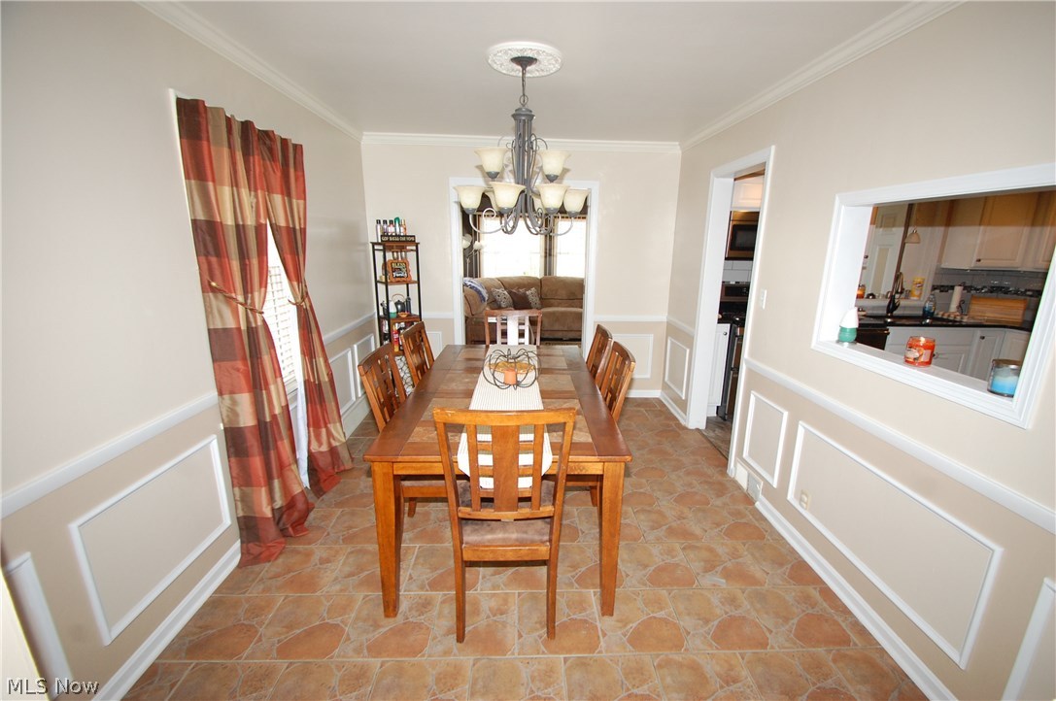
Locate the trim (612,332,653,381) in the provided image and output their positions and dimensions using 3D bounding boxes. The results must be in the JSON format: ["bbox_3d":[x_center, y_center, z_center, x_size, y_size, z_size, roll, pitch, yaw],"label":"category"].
[{"bbox_3d":[1.012,0.067,4.405,0.479,0.464,0.022,0,14,-1],"label":"trim"}]

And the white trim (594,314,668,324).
[{"bbox_3d":[1.010,-0.307,4.310,0.713,0.058,0.025,0,14,-1],"label":"white trim"}]

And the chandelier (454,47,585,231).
[{"bbox_3d":[-0.030,-1.033,2.268,0.710,0.850,0.710,0,14,-1],"label":"chandelier"}]

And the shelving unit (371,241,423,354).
[{"bbox_3d":[-1.150,-0.182,3.982,0.305,1.539,0.270,-11,18,-37],"label":"shelving unit"}]

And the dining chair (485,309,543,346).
[{"bbox_3d":[-0.112,0.229,3.427,0.465,1.014,0.560,0,14,-1],"label":"dining chair"}]

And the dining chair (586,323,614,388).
[{"bbox_3d":[0.220,0.372,2.857,0.560,1.014,0.465,0,14,-1],"label":"dining chair"}]

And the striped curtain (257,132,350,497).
[{"bbox_3d":[-1.325,-0.179,2.715,0.220,2.120,0.570,0,14,-1],"label":"striped curtain"}]

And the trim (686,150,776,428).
[{"bbox_3d":[1.451,-0.237,3.131,0.160,2.080,0.840,0,14,-1],"label":"trim"}]

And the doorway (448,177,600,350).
[{"bbox_3d":[-0.034,-0.546,4.306,1.360,2.090,0.150,0,14,-1],"label":"doorway"}]

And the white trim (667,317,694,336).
[{"bbox_3d":[1.360,-0.224,3.977,0.025,0.058,0.702,0,14,-1],"label":"white trim"}]

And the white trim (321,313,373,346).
[{"bbox_3d":[-1.452,-0.201,3.665,0.030,0.065,1.220,0,14,-1],"label":"white trim"}]

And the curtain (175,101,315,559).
[{"bbox_3d":[-1.302,-0.054,2.211,0.240,2.100,0.650,0,14,-1],"label":"curtain"}]

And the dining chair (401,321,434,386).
[{"bbox_3d":[-0.466,0.348,2.948,0.560,1.014,0.465,1,14,3],"label":"dining chair"}]

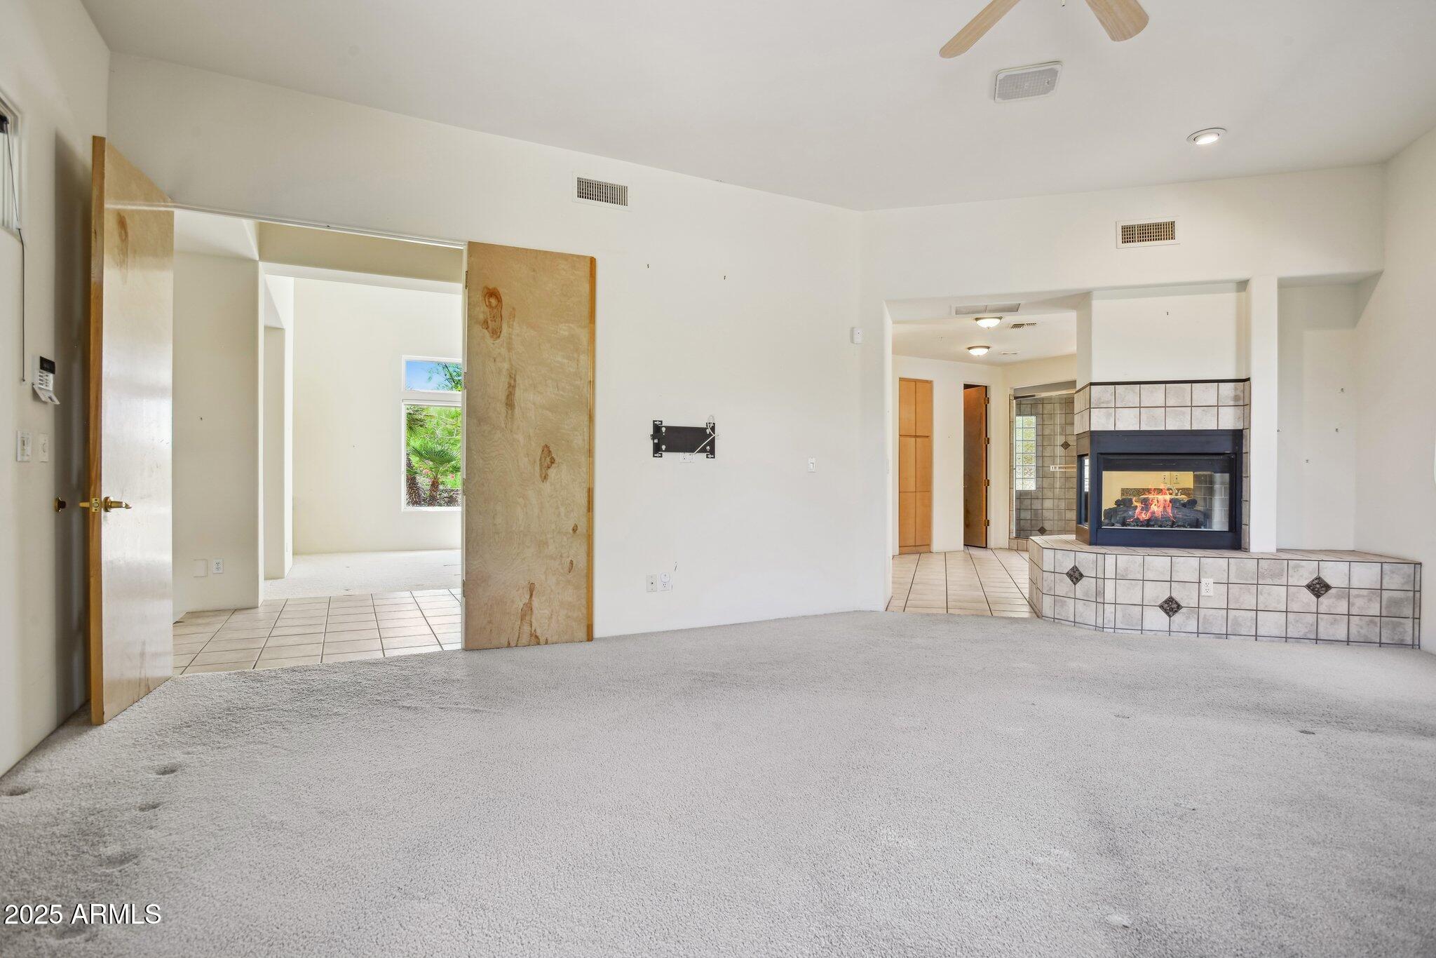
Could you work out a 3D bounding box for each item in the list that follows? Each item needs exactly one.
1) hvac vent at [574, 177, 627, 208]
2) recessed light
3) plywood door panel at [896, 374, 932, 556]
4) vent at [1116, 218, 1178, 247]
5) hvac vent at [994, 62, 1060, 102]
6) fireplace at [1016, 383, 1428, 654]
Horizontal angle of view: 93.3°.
[{"bbox_3d":[-0.755,-1.881,4.460,0.380,0.190,0.030,0,0,-25],"label":"hvac vent"},{"bbox_3d":[2.993,-2.085,4.155,0.200,0.040,0.200,0,0,-25],"label":"recessed light"},{"bbox_3d":[2.821,-0.166,9.638,0.610,2.450,0.050,0,0,-25],"label":"plywood door panel"},{"bbox_3d":[3.041,-1.741,4.789,0.390,0.197,0.030,0,0,16],"label":"vent"},{"bbox_3d":[1.648,-2.093,3.617,0.305,0.030,0.305,0,0,17],"label":"hvac vent"},{"bbox_3d":[3.617,0.158,5.268,2.170,1.820,1.510,0,0,14],"label":"fireplace"}]

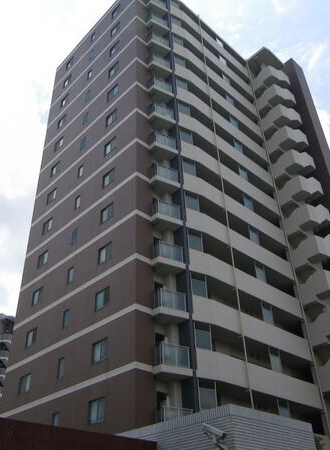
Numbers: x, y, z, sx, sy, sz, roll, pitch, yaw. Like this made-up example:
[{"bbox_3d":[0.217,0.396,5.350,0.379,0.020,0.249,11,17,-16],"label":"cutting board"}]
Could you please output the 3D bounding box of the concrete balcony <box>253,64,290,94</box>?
[{"bbox_3d":[10.645,-13.979,47.924,3.132,2.813,2.233,29,-47,-35],"label":"concrete balcony"}]

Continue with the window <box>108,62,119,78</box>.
[{"bbox_3d":[-4.083,-12.466,39.119,0.148,1.106,1.136,29,-47,-35],"label":"window"}]

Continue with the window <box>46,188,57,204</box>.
[{"bbox_3d":[-8.788,-2.209,37.908,0.150,1.170,1.250,29,-47,-35],"label":"window"}]

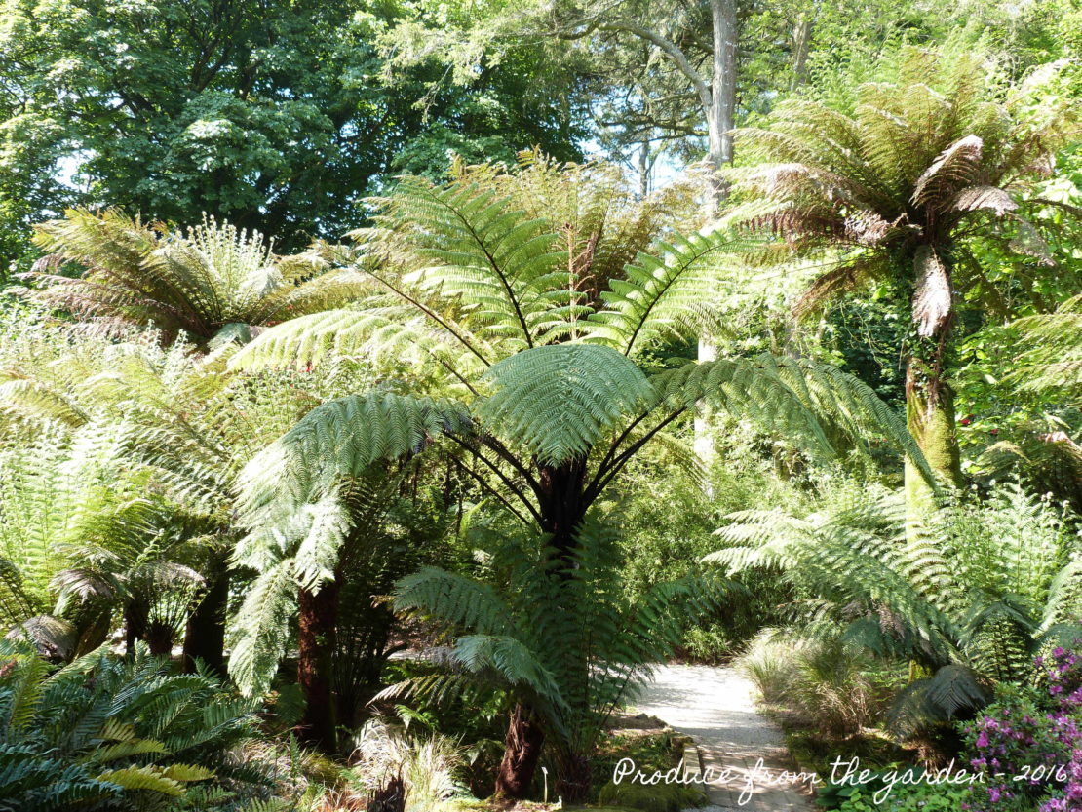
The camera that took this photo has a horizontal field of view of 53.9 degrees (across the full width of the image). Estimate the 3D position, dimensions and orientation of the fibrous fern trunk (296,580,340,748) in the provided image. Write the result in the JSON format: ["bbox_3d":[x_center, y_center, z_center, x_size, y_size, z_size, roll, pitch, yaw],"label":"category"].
[{"bbox_3d":[-1.460,1.695,7.000,0.260,1.200,0.260,0,-2,0],"label":"fibrous fern trunk"}]

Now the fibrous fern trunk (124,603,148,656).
[{"bbox_3d":[-3.620,2.021,9.500,0.220,0.600,0.220,0,-2,0],"label":"fibrous fern trunk"}]

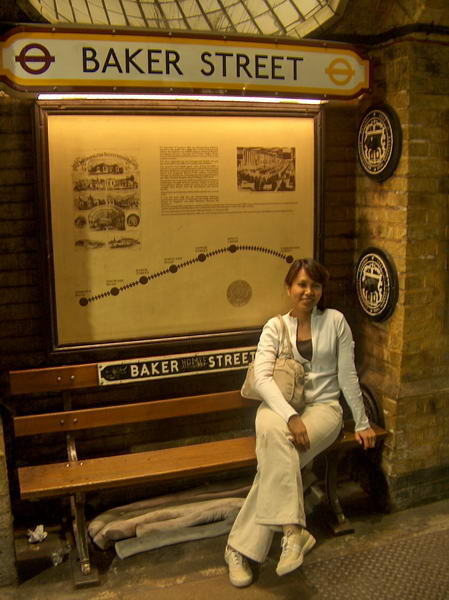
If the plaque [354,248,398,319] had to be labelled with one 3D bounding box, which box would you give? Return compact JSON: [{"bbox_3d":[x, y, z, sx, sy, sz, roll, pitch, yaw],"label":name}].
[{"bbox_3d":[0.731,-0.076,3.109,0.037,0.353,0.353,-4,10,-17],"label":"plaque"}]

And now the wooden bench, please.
[{"bbox_3d":[-0.065,0.681,2.898,1.660,0.838,0.396,-4,10,-17],"label":"wooden bench"}]

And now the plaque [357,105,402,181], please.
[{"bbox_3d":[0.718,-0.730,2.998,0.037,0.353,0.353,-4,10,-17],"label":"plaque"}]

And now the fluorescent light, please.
[{"bbox_3d":[-0.155,-0.871,2.764,1.254,0.043,0.048,-4,10,-17],"label":"fluorescent light"}]

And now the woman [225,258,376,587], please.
[{"bbox_3d":[0.344,0.470,2.758,0.598,1.283,0.675,0,10,6],"label":"woman"}]

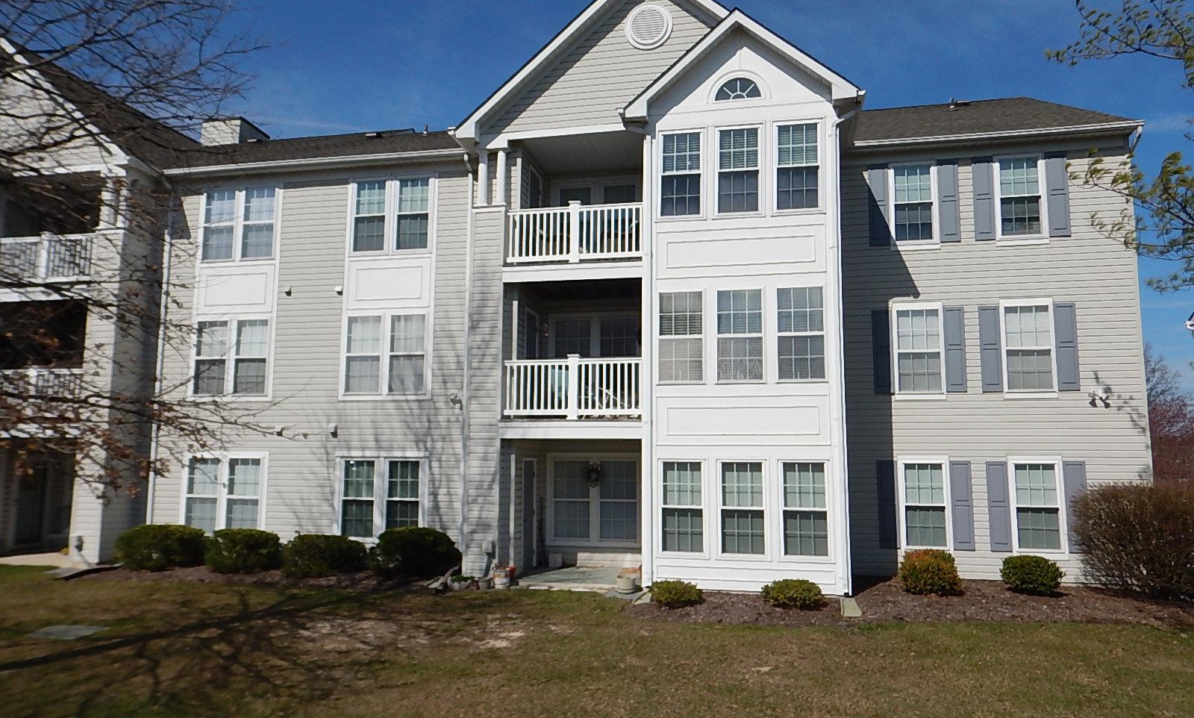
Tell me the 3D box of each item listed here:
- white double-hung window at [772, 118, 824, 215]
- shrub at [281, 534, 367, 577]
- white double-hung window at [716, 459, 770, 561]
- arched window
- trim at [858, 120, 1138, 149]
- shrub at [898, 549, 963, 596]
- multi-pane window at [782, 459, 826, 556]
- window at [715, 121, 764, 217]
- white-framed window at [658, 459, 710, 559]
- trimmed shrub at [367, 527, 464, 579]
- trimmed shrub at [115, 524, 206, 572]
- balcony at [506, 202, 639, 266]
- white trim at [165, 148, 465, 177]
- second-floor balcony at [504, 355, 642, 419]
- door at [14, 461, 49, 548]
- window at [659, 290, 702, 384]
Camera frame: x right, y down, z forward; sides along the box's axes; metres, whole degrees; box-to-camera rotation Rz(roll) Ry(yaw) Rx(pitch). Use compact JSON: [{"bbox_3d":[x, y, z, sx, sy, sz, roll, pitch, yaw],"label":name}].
[{"bbox_3d":[3.391,-3.232,13.912,0.867,1.666,0.100,-1,-7,12],"label":"white double-hung window"},{"bbox_3d":[-4.950,3.541,15.018,1.600,0.710,1.150,-1,-7,12],"label":"shrub"},{"bbox_3d":[2.337,2.405,13.259,0.837,1.588,0.080,-1,-8,12],"label":"white double-hung window"},{"bbox_3d":[2.427,-4.665,14.277,0.777,0.421,0.100,-1,-7,12],"label":"arched window"},{"bbox_3d":[7.342,-4.157,15.296,4.954,0.130,0.130,-1,-7,12],"label":"trim"},{"bbox_3d":[5.537,3.501,13.715,0.990,0.700,0.950,-1,-7,12],"label":"shrub"},{"bbox_3d":[3.280,2.366,13.082,0.701,1.470,0.080,-1,-8,12],"label":"multi-pane window"},{"bbox_3d":[2.389,-3.170,13.976,0.828,1.638,0.080,-1,-8,12],"label":"window"},{"bbox_3d":[1.394,2.425,13.459,0.837,1.588,0.080,-1,-8,12],"label":"white-framed window"},{"bbox_3d":[-3.251,3.460,14.891,1.580,0.860,1.280,-1,-8,12],"label":"trimmed shrub"},{"bbox_3d":[-8.354,3.574,15.882,1.600,0.800,1.250,-1,-7,12],"label":"trimmed shrub"},{"bbox_3d":[-0.400,-2.309,15.000,2.560,1.152,0.150,-1,-8,12],"label":"balcony"},{"bbox_3d":[-5.927,-4.029,17.005,6.806,0.148,0.130,-1,-7,12],"label":"white trim"},{"bbox_3d":[-0.410,0.500,14.825,2.630,1.159,0.160,-1,-7,12],"label":"second-floor balcony"},{"bbox_3d":[-12.793,3.231,18.739,0.100,1.920,0.840,-1,-7,12],"label":"door"},{"bbox_3d":[1.417,-0.384,13.987,0.742,1.545,0.100,-1,-7,12],"label":"window"}]

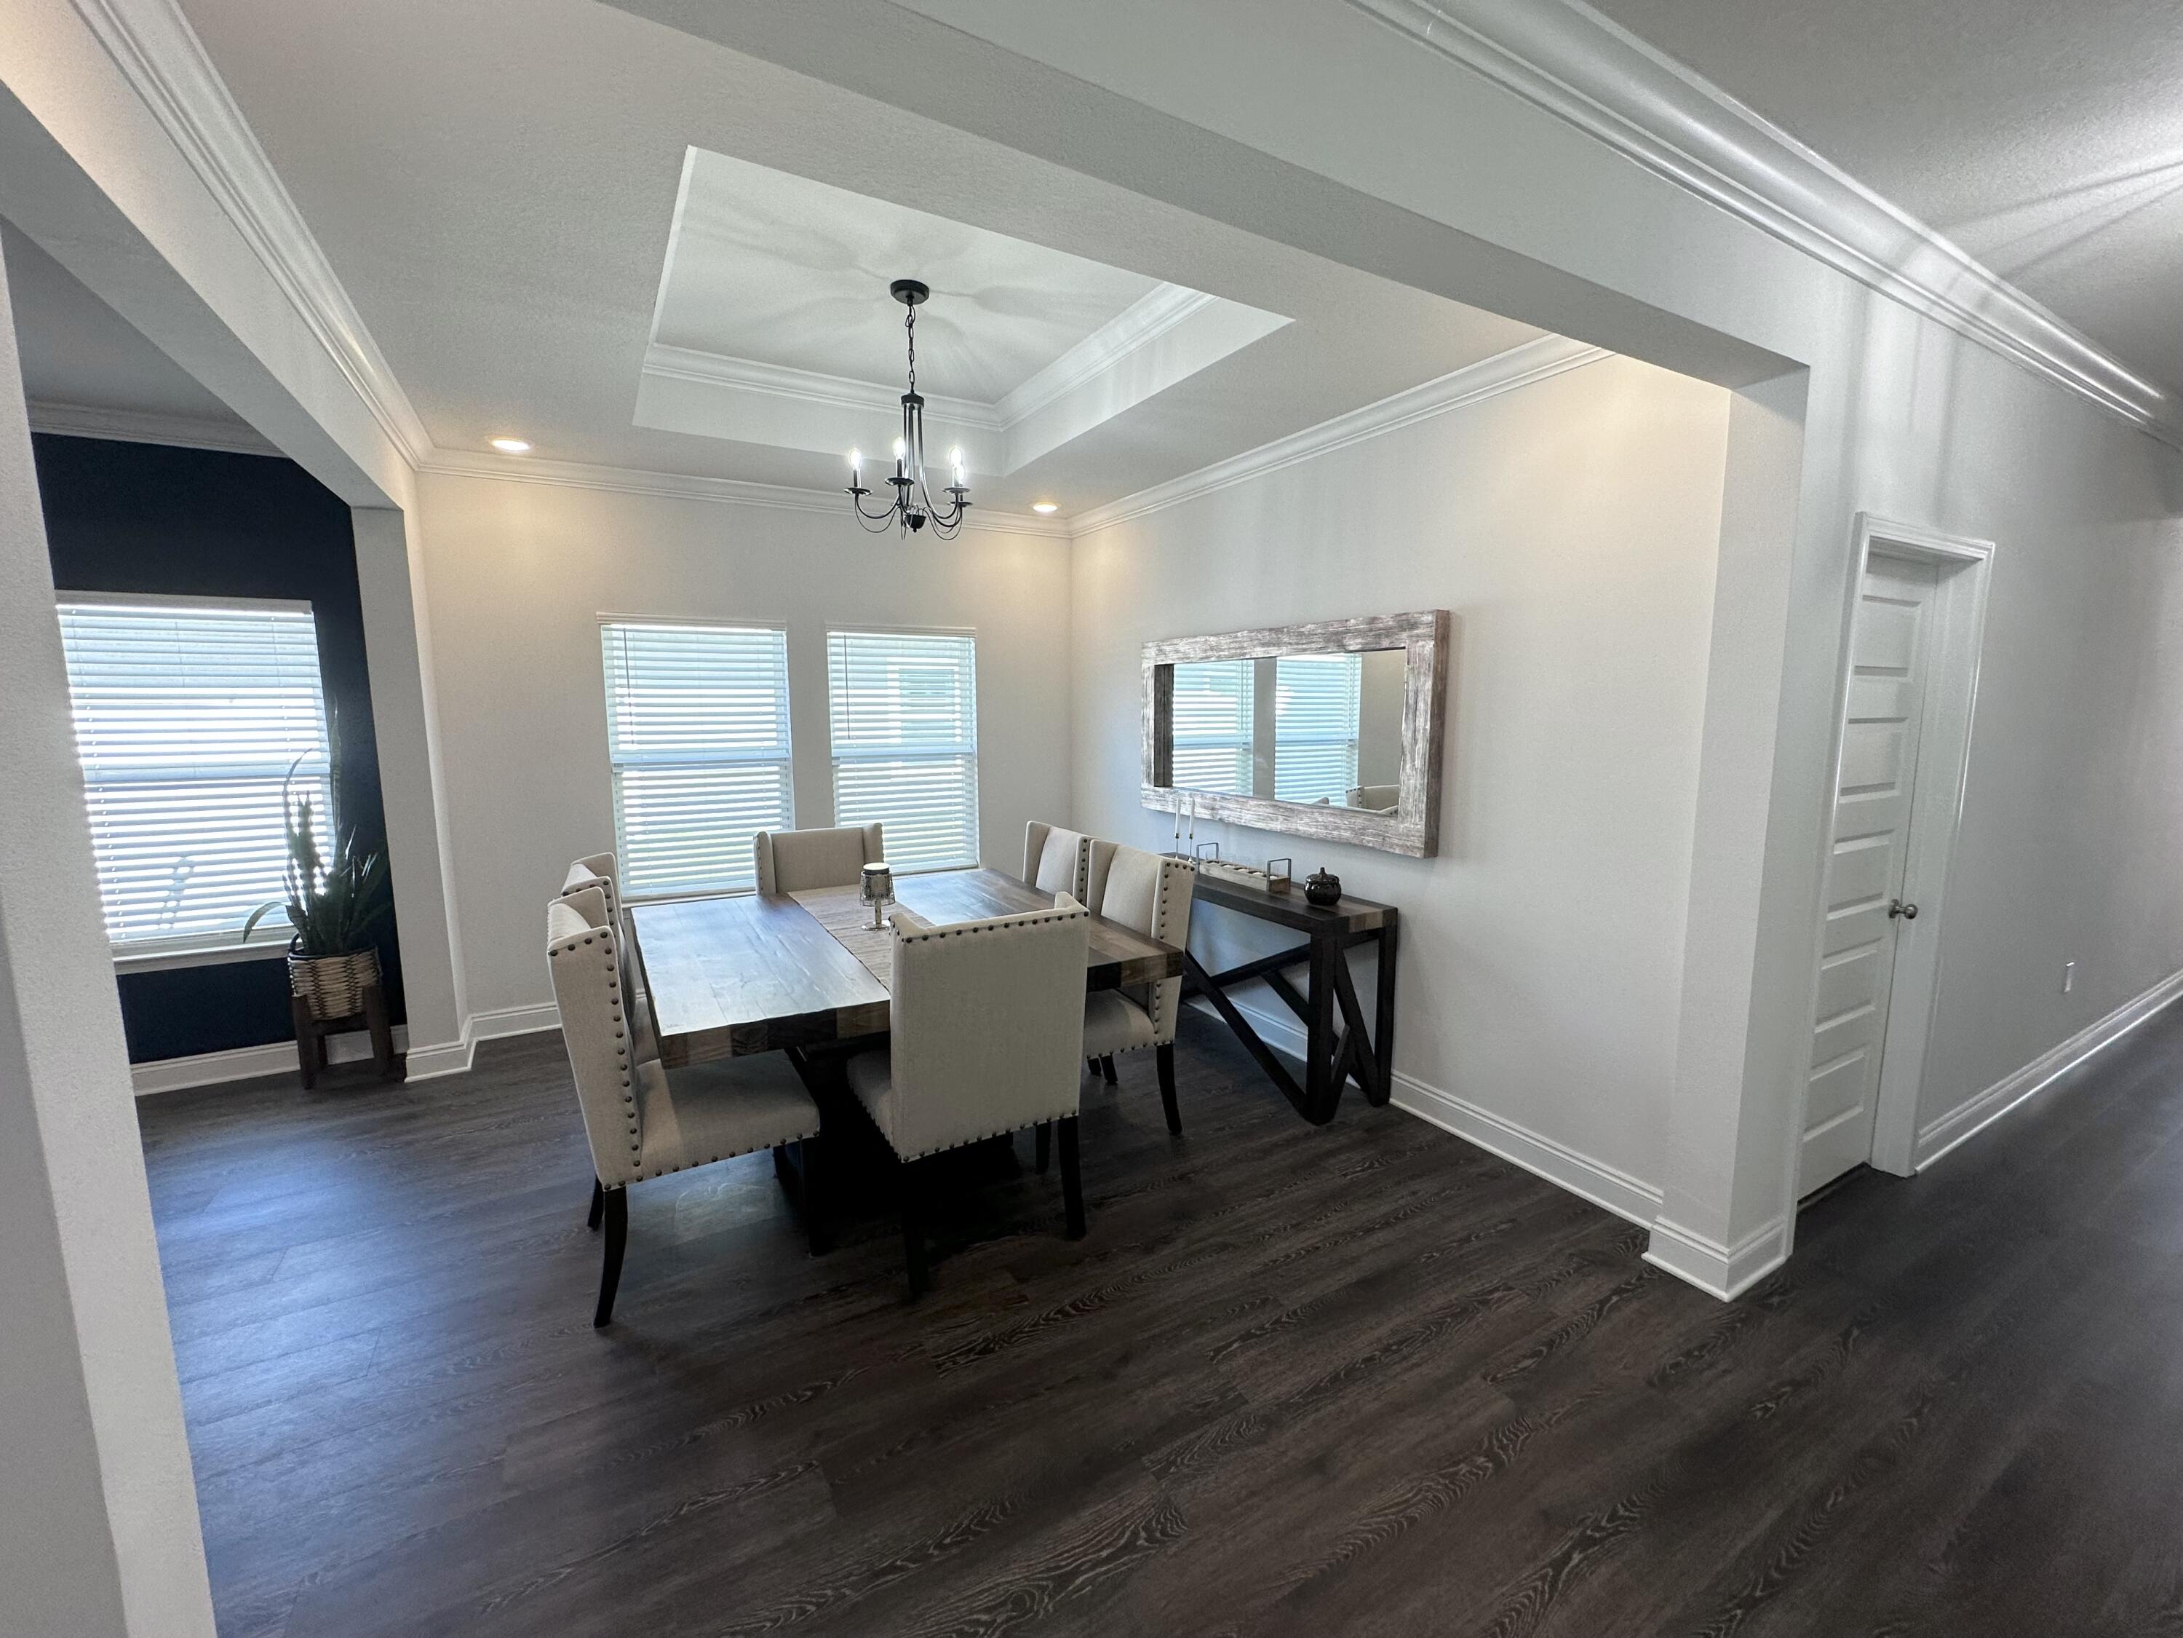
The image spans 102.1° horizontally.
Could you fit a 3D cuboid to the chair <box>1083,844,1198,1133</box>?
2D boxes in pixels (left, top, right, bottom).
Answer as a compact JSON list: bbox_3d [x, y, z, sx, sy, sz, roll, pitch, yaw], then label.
[{"bbox_3d":[-0.048,0.662,3.368,0.646,1.046,0.557,-5,9,-30],"label":"chair"}]

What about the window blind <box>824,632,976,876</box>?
[{"bbox_3d":[-1.083,-0.391,5.236,0.878,1.445,0.060,-4,9,-29],"label":"window blind"}]

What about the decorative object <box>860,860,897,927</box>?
[{"bbox_3d":[-0.816,0.295,3.383,0.134,0.241,0.134,-4,9,-29],"label":"decorative object"}]

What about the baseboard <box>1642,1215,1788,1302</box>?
[{"bbox_3d":[1.816,1.214,2.566,0.349,0.140,0.235,-4,9,-29],"label":"baseboard"}]

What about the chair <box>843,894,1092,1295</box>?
[{"bbox_3d":[-0.392,0.747,2.729,0.557,1.046,0.646,-5,9,-30],"label":"chair"}]

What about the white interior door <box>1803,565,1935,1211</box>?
[{"bbox_3d":[2.387,0.218,2.788,0.814,2.028,0.035,-5,9,-30],"label":"white interior door"}]

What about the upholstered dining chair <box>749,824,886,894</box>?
[{"bbox_3d":[-1.173,0.576,4.076,0.557,1.046,0.646,-5,9,-30],"label":"upholstered dining chair"}]

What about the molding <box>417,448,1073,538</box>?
[{"bbox_3d":[-1.548,-1.704,4.722,3.345,0.097,0.100,-4,9,-29],"label":"molding"}]

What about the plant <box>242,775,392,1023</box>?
[{"bbox_3d":[-3.272,0.315,3.765,0.490,1.085,0.440,-4,9,-29],"label":"plant"}]

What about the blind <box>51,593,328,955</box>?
[{"bbox_3d":[-3.741,-0.196,3.667,0.883,1.415,0.065,-5,9,-30],"label":"blind"}]

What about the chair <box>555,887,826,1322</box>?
[{"bbox_3d":[-1.184,0.766,2.615,0.646,1.046,0.557,-5,9,-30],"label":"chair"}]

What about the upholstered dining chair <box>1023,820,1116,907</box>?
[{"bbox_3d":[-0.341,0.582,3.916,0.650,1.055,0.560,-4,9,-29],"label":"upholstered dining chair"}]

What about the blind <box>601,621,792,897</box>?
[{"bbox_3d":[-2.055,-0.315,4.686,0.877,1.445,0.060,-4,9,-29],"label":"blind"}]

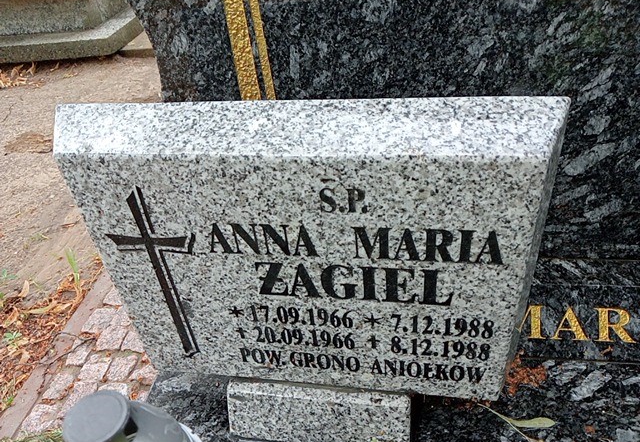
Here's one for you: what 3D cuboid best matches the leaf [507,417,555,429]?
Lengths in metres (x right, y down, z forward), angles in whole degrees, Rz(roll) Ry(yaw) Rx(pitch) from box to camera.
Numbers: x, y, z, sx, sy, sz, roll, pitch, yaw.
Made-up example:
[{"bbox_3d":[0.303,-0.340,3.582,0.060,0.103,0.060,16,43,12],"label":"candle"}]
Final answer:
[{"bbox_3d":[0.282,0.269,0.690,0.063,0.005,0.015,0,36,9],"label":"leaf"}]

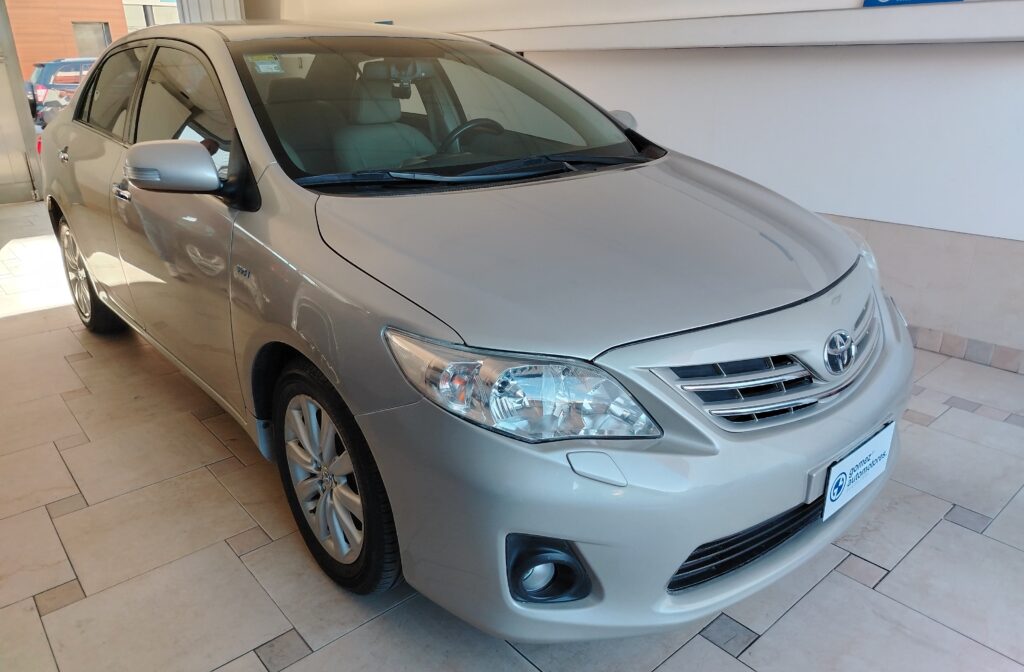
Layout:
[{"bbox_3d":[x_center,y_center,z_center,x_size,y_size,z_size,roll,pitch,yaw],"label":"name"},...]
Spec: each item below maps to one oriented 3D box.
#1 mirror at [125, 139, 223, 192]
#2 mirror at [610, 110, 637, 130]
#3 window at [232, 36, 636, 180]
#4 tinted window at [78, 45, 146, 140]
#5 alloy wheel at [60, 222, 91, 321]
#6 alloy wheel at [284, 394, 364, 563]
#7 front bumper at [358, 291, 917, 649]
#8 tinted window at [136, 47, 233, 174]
[{"bbox_3d":[-0.902,-0.449,1.894,0.240,0.155,0.130,-18,27,-38],"label":"mirror"},{"bbox_3d":[0.445,-0.888,3.004,0.240,0.155,0.130,-18,27,-38],"label":"mirror"},{"bbox_3d":[-0.211,-0.794,2.378,1.400,0.108,0.957,-18,54,-38],"label":"window"},{"bbox_3d":[-1.637,-0.994,2.884,0.060,0.356,0.810,13,6,-45],"label":"tinted window"},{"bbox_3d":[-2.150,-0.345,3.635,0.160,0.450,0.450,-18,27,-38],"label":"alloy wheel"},{"bbox_3d":[-0.420,0.337,1.817,0.160,0.445,0.445,-18,27,-38],"label":"alloy wheel"},{"bbox_3d":[0.560,0.165,1.827,1.760,0.580,0.680,-18,27,-38],"label":"front bumper"},{"bbox_3d":[-1.008,-0.728,2.203,0.060,0.376,0.980,12,7,-45],"label":"tinted window"}]

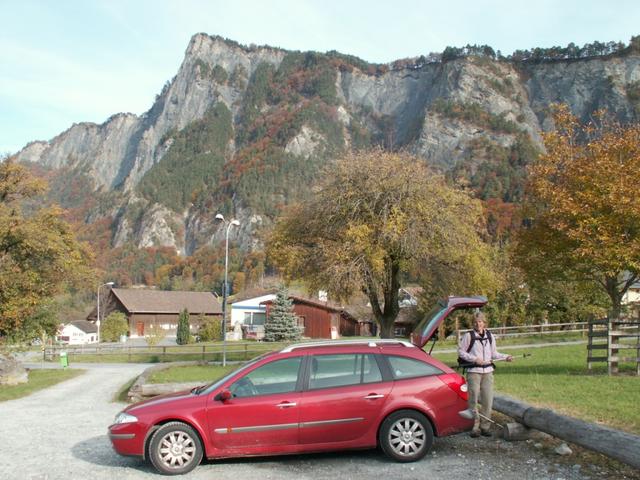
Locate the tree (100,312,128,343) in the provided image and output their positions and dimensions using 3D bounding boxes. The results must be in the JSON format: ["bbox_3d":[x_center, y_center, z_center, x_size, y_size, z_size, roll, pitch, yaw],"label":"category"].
[{"bbox_3d":[-19.512,8.304,61.442,2.659,2.823,2.659,0,-8,0],"label":"tree"}]

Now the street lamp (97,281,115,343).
[{"bbox_3d":[-20.765,6.949,62.642,1.603,6.064,0.350,0,-8,0],"label":"street lamp"}]

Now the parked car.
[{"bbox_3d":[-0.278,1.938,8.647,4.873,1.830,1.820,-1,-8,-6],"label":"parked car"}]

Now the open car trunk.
[{"bbox_3d":[1.744,1.119,8.976,1.010,0.660,1.200,-1,-8,-6],"label":"open car trunk"}]

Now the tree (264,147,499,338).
[{"bbox_3d":[4.270,0.111,46.437,16.218,13.758,15.407,0,-8,0],"label":"tree"}]

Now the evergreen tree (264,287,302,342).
[{"bbox_3d":[-2.859,5.822,50.683,2.976,4.359,2.976,0,-8,0],"label":"evergreen tree"}]

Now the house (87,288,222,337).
[{"bbox_3d":[-22.211,10.379,90.506,10.129,6.512,15.435,-8,-11,43],"label":"house"}]

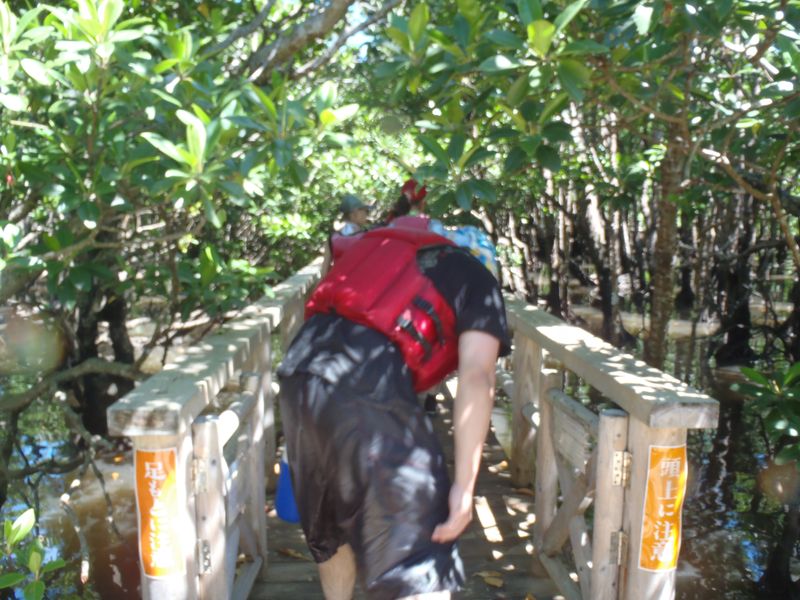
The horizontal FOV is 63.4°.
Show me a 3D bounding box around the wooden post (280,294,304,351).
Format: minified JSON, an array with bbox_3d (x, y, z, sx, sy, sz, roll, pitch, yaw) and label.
[{"bbox_3d":[-0.772,0.453,4.705,0.130,0.820,0.130,0,8,-3],"label":"wooden post"}]

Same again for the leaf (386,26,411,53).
[{"bbox_3d":[-0.004,-0.785,1.950,0.045,0.102,0.030,-43,6,15],"label":"leaf"}]

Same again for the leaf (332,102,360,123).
[{"bbox_3d":[-0.211,-0.724,2.500,0.120,0.054,0.035,-25,6,3],"label":"leaf"}]

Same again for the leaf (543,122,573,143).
[{"bbox_3d":[0.584,-0.625,2.400,0.111,0.078,0.040,2,8,13],"label":"leaf"}]

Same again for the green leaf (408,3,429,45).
[{"bbox_3d":[0.056,-0.833,1.950,0.057,0.133,0.030,7,8,-1],"label":"green leaf"}]

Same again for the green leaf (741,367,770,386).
[{"bbox_3d":[1.154,0.248,2.100,0.114,0.042,0.035,30,6,28],"label":"green leaf"}]

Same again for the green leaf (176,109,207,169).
[{"bbox_3d":[-0.564,-0.437,1.750,0.068,0.162,0.035,-16,8,-13],"label":"green leaf"}]

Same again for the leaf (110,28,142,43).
[{"bbox_3d":[-0.827,-0.797,1.950,0.105,0.039,0.040,-10,8,-19],"label":"leaf"}]

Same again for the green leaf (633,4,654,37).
[{"bbox_3d":[0.771,-0.885,2.050,0.063,0.101,0.030,3,8,20],"label":"green leaf"}]

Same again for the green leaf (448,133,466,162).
[{"bbox_3d":[0.218,-0.577,2.450,0.064,0.121,0.030,1,8,5],"label":"green leaf"}]

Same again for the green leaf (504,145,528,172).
[{"bbox_3d":[0.432,-0.525,2.400,0.085,0.108,0.035,1,8,10],"label":"green leaf"}]

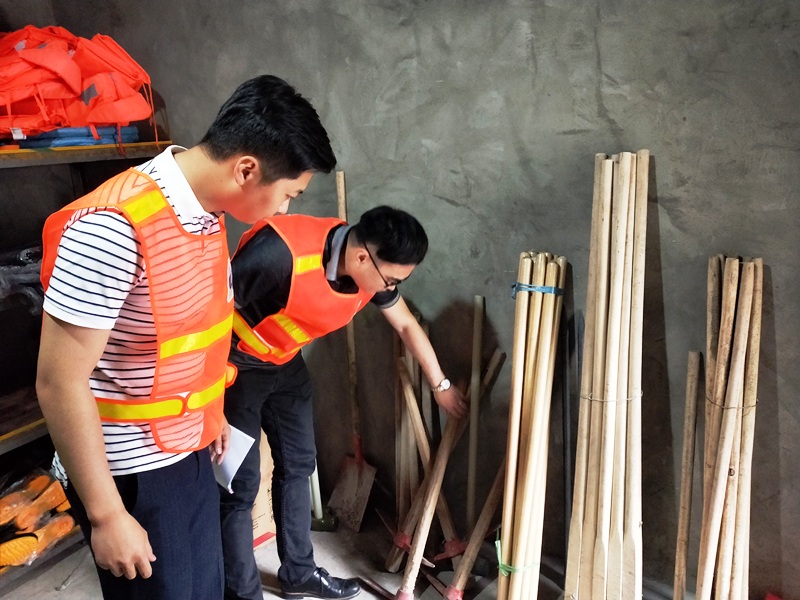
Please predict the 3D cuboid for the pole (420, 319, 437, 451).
[{"bbox_3d":[0.105,0.528,1.958,0.035,0.910,0.035,2,12,21],"label":"pole"}]

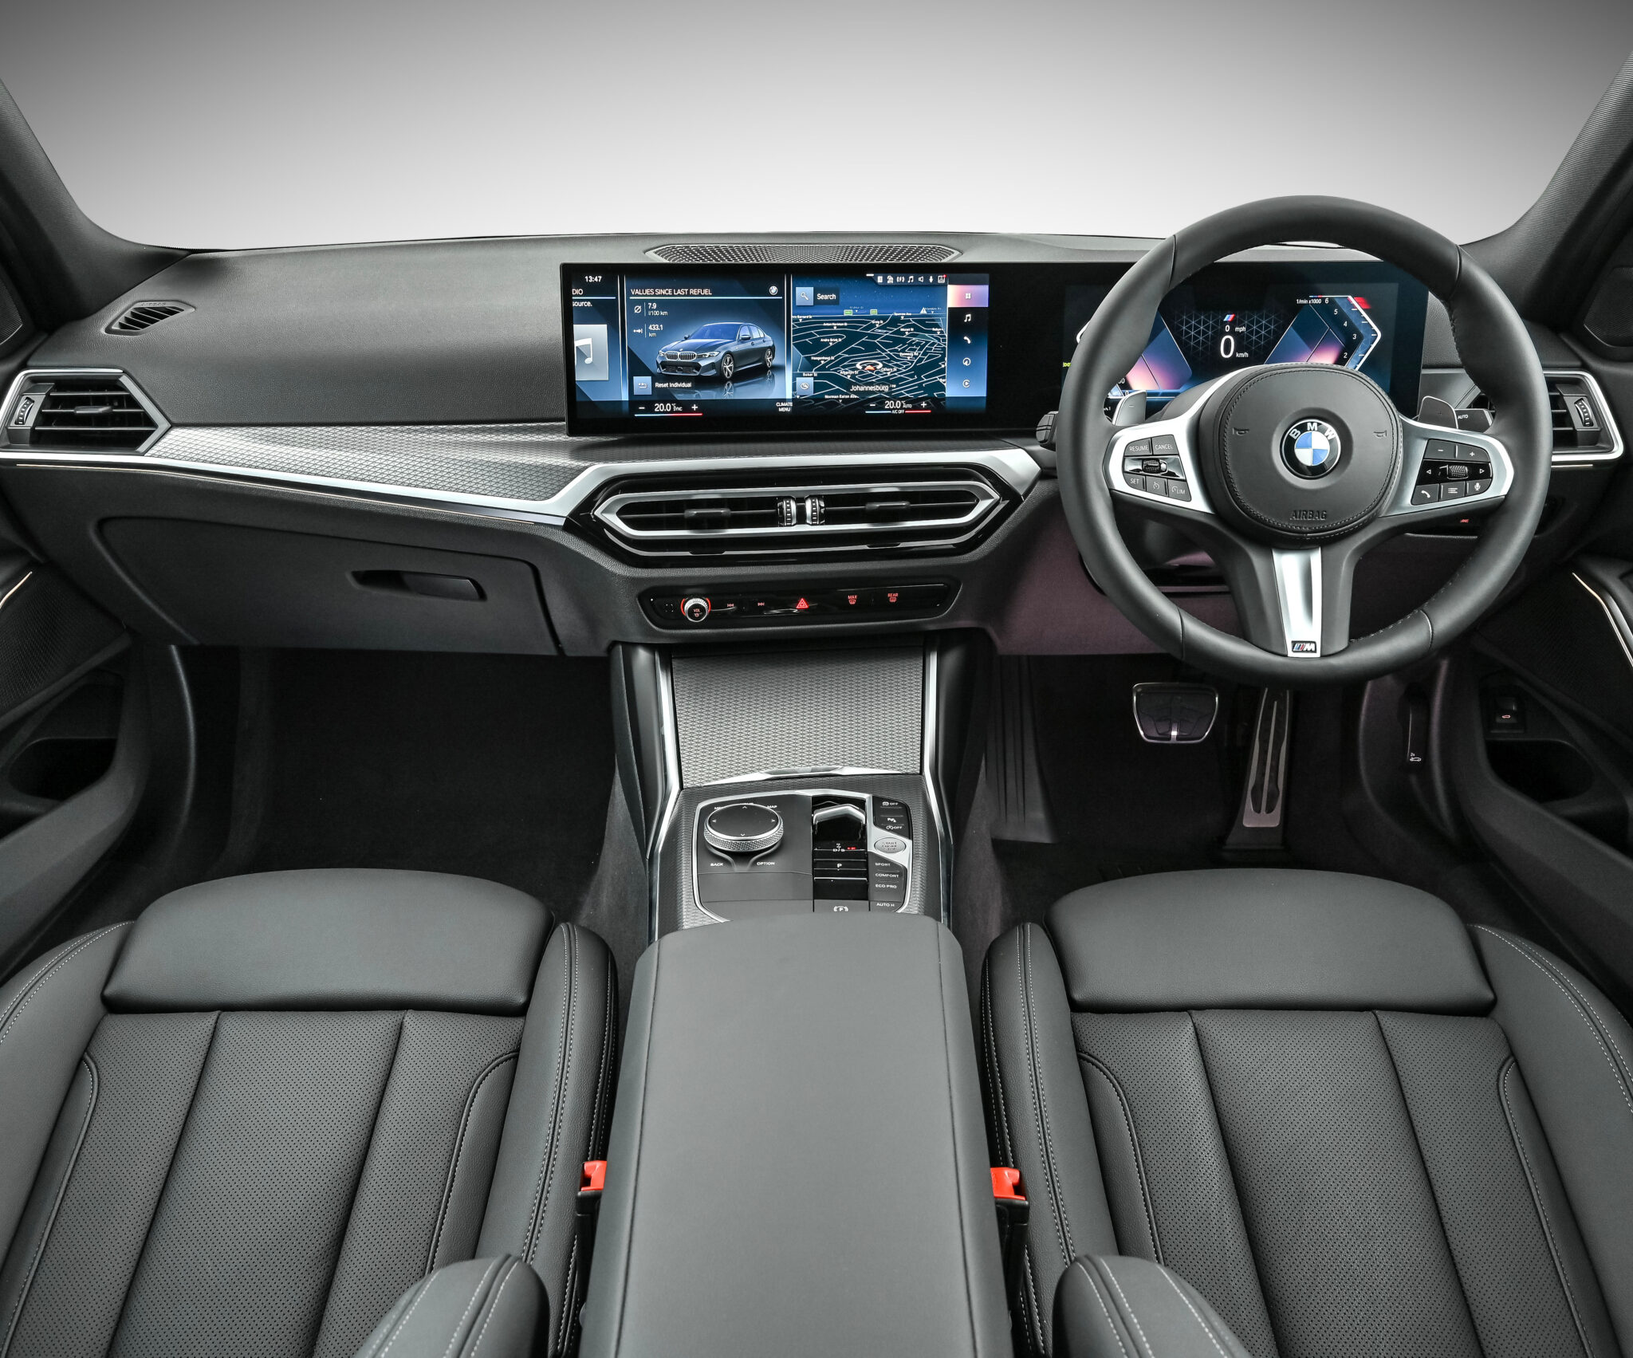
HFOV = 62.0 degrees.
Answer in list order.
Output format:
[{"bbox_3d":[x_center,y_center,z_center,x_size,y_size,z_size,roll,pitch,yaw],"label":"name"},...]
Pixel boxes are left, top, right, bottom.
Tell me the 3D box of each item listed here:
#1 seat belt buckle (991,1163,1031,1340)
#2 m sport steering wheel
[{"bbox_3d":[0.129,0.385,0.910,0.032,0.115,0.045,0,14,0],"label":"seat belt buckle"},{"bbox_3d":[0.365,-0.181,1.040,0.370,0.370,0.115,0,7,0],"label":"m sport steering wheel"}]

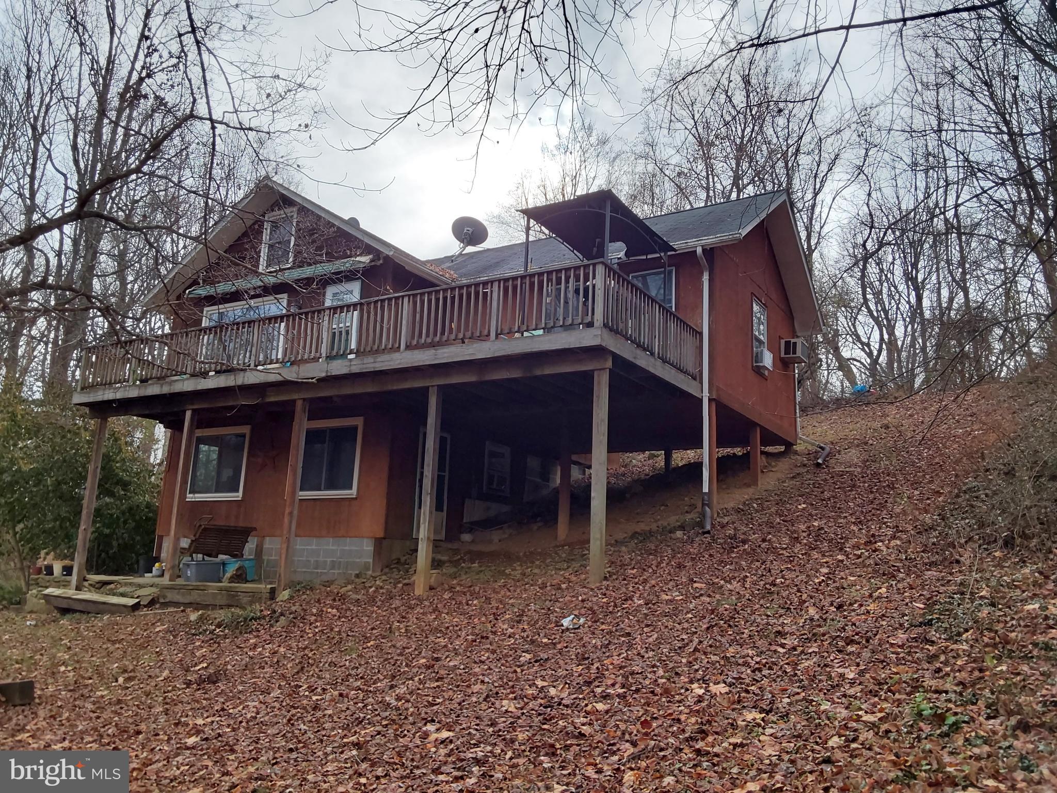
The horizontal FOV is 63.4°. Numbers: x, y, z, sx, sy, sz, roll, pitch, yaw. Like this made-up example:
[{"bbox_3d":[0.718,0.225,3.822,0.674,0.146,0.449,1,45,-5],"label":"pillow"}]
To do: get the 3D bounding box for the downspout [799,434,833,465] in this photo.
[{"bbox_3d":[6.110,1.129,18.460,0.730,0.680,0.700,-5,-14,31],"label":"downspout"}]

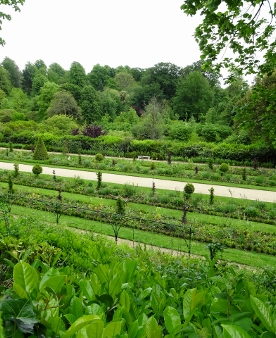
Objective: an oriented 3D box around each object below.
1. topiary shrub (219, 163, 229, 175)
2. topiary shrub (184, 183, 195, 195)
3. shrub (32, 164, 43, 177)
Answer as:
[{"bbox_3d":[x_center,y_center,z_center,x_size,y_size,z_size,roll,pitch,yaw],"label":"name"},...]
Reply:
[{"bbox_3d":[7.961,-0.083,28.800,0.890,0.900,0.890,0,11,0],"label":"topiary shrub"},{"bbox_3d":[3.441,1.319,20.900,0.710,0.740,0.710,0,11,0],"label":"topiary shrub"},{"bbox_3d":[-8.756,0.061,27.200,0.900,0.940,0.900,0,11,0],"label":"shrub"}]

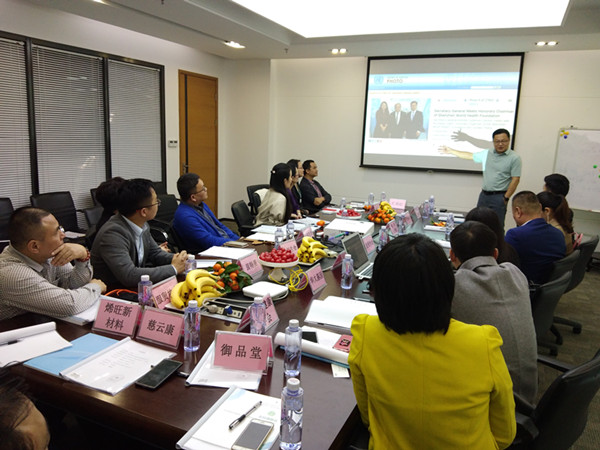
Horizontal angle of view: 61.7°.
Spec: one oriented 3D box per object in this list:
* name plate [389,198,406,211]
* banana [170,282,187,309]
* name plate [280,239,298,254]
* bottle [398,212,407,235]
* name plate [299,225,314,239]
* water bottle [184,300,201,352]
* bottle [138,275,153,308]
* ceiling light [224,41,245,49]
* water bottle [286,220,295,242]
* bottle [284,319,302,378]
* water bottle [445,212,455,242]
[{"bbox_3d":[1.119,-0.236,5.727,0.184,0.110,0.087,6,11,22],"label":"name plate"},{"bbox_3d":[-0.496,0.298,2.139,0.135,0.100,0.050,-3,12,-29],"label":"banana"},{"bbox_3d":[-0.081,0.161,3.257,0.087,0.110,0.184,6,11,22],"label":"name plate"},{"bbox_3d":[0.819,-0.006,4.024,0.055,0.177,0.055,7,11,23],"label":"bottle"},{"bbox_3d":[0.049,0.070,3.792,0.087,0.110,0.184,6,11,22],"label":"name plate"},{"bbox_3d":[-0.372,0.348,1.753,0.055,0.177,0.055,2,10,0],"label":"water bottle"},{"bbox_3d":[-0.648,0.303,2.113,0.056,0.180,0.056,2,10,0],"label":"bottle"},{"bbox_3d":[-0.944,-2.617,7.297,0.180,0.070,0.340,7,11,23],"label":"ceiling light"},{"bbox_3d":[-0.067,0.059,3.586,0.056,0.180,0.056,2,10,0],"label":"water bottle"},{"bbox_3d":[-0.020,0.387,1.599,0.055,0.177,0.055,2,10,0],"label":"bottle"},{"bbox_3d":[1.223,-0.005,4.100,0.055,0.177,0.055,7,11,23],"label":"water bottle"}]

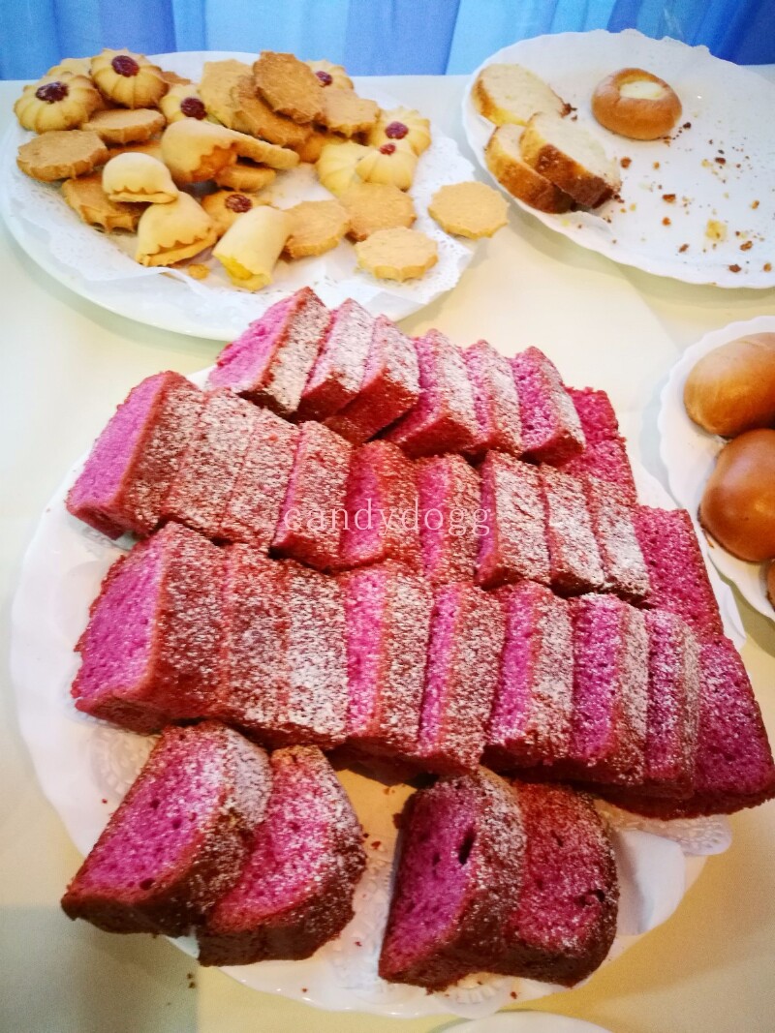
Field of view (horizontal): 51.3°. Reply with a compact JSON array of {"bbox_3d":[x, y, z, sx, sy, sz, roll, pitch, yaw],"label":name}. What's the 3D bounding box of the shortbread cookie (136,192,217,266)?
[{"bbox_3d":[-0.135,-0.184,0.515,0.052,0.027,0.042,-32,67,-26],"label":"shortbread cookie"}]

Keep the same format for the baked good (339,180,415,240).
[{"bbox_3d":[-0.007,-0.218,0.572,0.054,0.010,0.054,4,56,-6],"label":"baked good"}]

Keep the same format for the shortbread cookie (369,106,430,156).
[{"bbox_3d":[0.008,-0.290,0.608,0.049,0.014,0.049,8,54,-3],"label":"shortbread cookie"}]

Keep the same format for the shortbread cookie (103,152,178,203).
[{"bbox_3d":[-0.162,-0.224,0.532,0.048,0.023,0.036,0,56,-9],"label":"shortbread cookie"}]

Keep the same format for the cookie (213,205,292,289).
[{"bbox_3d":[-0.085,-0.172,0.513,0.040,0.026,0.056,17,66,2],"label":"cookie"}]

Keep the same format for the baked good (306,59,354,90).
[{"bbox_3d":[-0.050,-0.342,0.635,0.048,0.021,0.048,14,55,0],"label":"baked good"}]

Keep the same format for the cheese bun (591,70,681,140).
[{"bbox_3d":[0.217,-0.360,0.701,0.079,0.037,0.079,14,55,0],"label":"cheese bun"}]

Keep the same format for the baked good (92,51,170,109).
[{"bbox_3d":[-0.180,-0.305,0.561,0.051,0.015,0.051,-8,60,-14],"label":"baked good"}]

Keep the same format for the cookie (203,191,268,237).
[{"bbox_3d":[-0.099,-0.201,0.535,0.051,0.014,0.051,-2,54,-10],"label":"cookie"}]

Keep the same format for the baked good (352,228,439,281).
[{"bbox_3d":[0.006,-0.183,0.561,0.056,0.010,0.056,6,48,-7],"label":"baked good"}]

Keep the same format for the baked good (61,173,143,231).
[{"bbox_3d":[-0.185,-0.206,0.527,0.052,0.012,0.052,-11,55,-15],"label":"baked good"}]

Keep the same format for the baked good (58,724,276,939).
[{"bbox_3d":[-0.080,0.120,0.309,0.051,0.024,0.073,-9,41,35],"label":"baked good"}]

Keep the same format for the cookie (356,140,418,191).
[{"bbox_3d":[-0.001,-0.257,0.588,0.047,0.022,0.047,14,50,0],"label":"cookie"}]

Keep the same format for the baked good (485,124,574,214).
[{"bbox_3d":[0.118,-0.267,0.621,0.056,0.027,0.083,-36,68,-28],"label":"baked good"}]

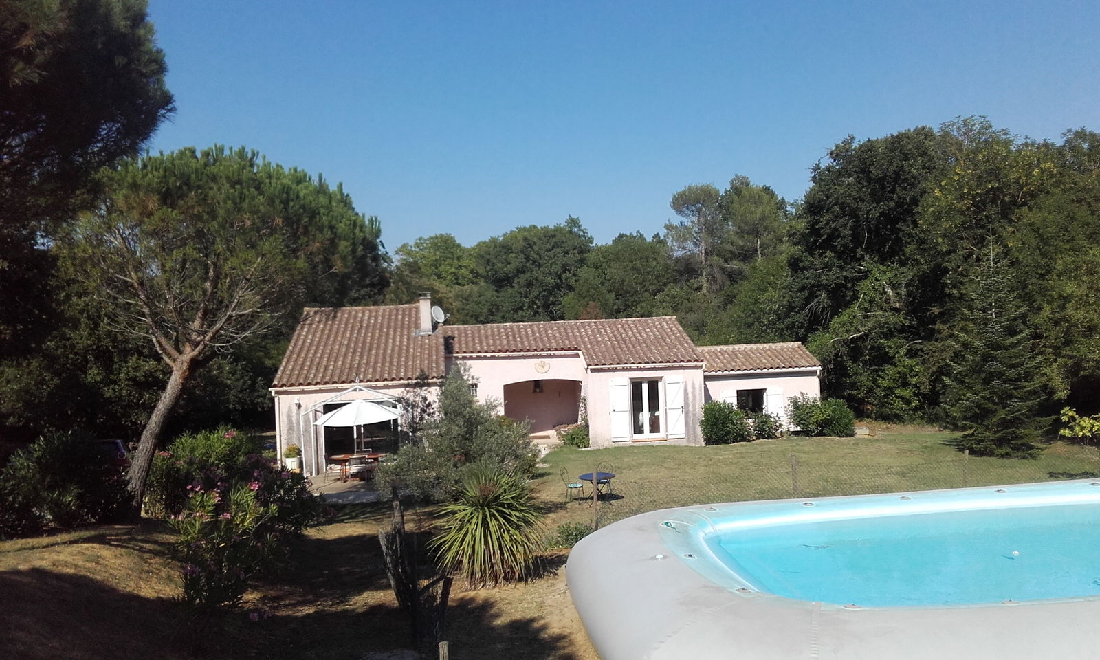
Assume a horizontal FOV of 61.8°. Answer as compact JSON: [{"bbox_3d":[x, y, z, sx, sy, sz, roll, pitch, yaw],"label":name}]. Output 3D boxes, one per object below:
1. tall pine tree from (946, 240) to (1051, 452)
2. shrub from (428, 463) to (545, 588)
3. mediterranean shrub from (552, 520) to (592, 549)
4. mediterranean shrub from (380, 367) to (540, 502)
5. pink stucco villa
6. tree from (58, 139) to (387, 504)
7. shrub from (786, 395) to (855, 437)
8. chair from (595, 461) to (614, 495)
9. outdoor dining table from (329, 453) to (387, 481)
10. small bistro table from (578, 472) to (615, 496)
[{"bbox_3d":[14.058,0.692,29.000,3.300,6.500,3.300,-2,4,-5],"label":"tall pine tree"},{"bbox_3d":[-1.175,3.591,17.100,2.150,2.150,2.150,-2,4,-5],"label":"shrub"},{"bbox_3d":[0.435,4.239,19.000,0.900,0.600,0.800,-2,4,-5],"label":"mediterranean shrub"},{"bbox_3d":[-2.423,2.772,24.800,4.200,3.400,3.500,-2,4,-5],"label":"mediterranean shrub"},{"bbox_3d":[-0.062,1.146,34.466,18.130,5.390,11.370,-2,4,-5],"label":"pink stucco villa"},{"bbox_3d":[-8.281,-0.055,23.400,8.200,9.200,7.400,-2,4,-5],"label":"tree"},{"bbox_3d":[9.321,2.971,31.600,2.350,1.450,1.500,-2,4,-5],"label":"shrub"},{"bbox_3d":[1.466,3.965,24.500,0.440,0.920,0.500,-1,4,12],"label":"chair"},{"bbox_3d":[-5.633,4.083,27.200,1.750,0.750,1.000,-2,4,-5],"label":"outdoor dining table"},{"bbox_3d":[1.218,4.113,23.900,0.970,0.730,0.970,-2,4,-5],"label":"small bistro table"}]

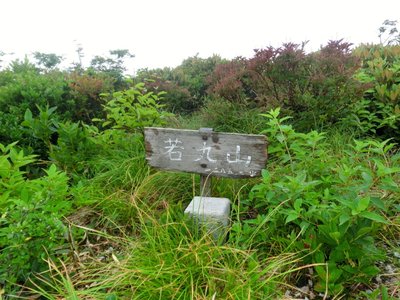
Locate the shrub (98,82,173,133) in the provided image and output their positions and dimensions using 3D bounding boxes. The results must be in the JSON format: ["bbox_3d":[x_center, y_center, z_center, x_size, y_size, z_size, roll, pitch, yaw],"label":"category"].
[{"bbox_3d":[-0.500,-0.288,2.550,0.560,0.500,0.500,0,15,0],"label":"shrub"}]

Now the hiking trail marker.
[{"bbox_3d":[-0.007,0.131,1.326,0.541,0.412,0.247,4,15,16],"label":"hiking trail marker"}]

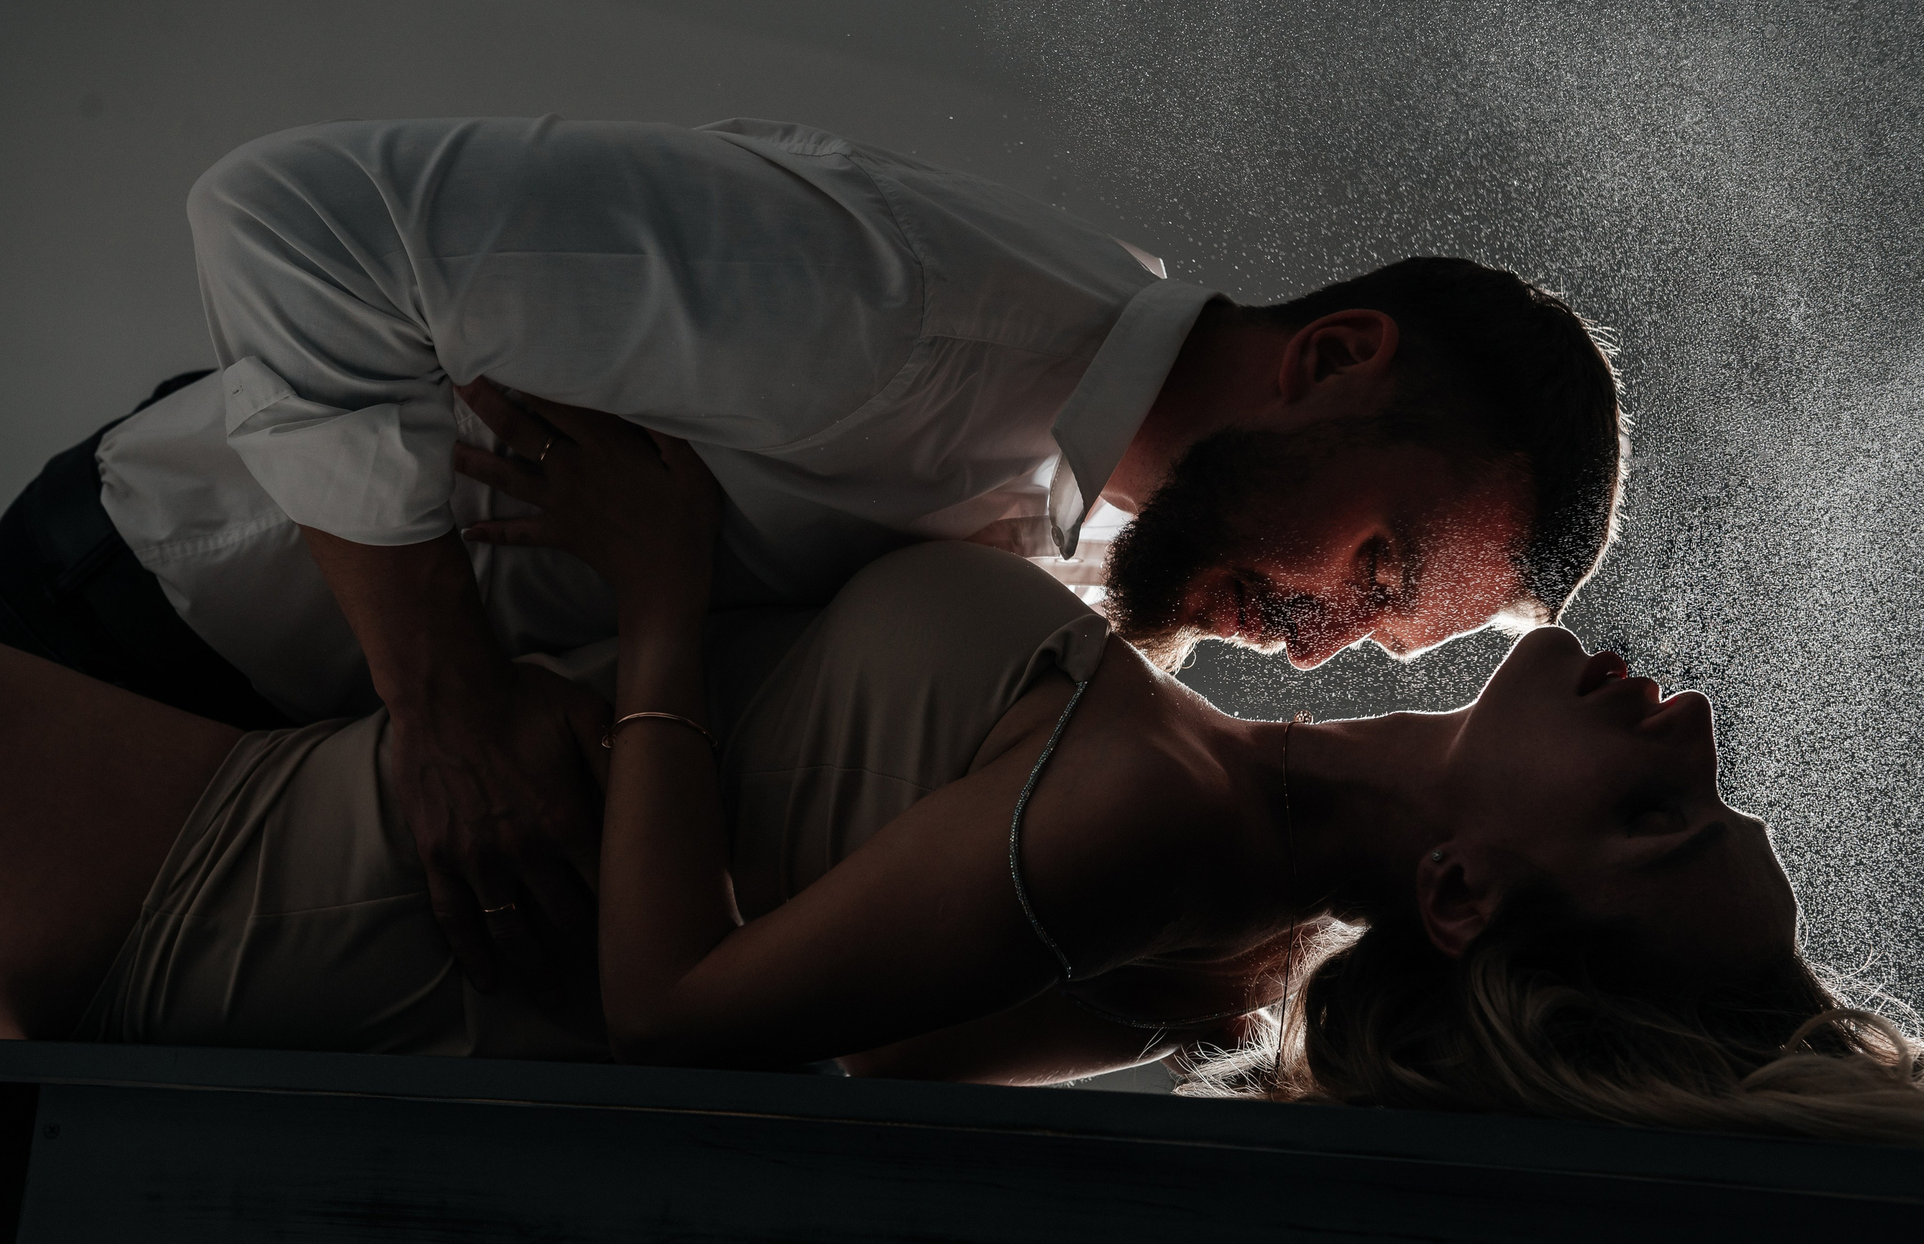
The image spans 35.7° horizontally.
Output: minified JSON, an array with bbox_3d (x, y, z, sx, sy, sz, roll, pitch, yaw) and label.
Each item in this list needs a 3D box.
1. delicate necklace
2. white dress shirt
[{"bbox_3d":[0.164,0.137,1.470,0.022,0.180,0.115,2,-9,10],"label":"delicate necklace"},{"bbox_3d":[-0.163,-0.119,1.580,0.570,0.300,0.460,-11,2,12],"label":"white dress shirt"}]

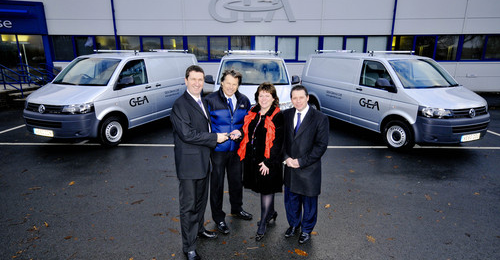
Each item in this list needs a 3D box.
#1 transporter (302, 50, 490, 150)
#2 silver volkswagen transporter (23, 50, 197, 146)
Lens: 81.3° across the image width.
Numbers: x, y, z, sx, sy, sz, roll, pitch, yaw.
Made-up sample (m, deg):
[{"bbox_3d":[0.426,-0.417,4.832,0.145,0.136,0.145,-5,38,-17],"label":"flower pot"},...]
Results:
[{"bbox_3d":[3.354,-0.998,7.623,2.000,2.060,4.890,-5,16,-20],"label":"transporter"},{"bbox_3d":[-3.264,-1.084,7.877,2.000,2.060,4.890,5,16,19],"label":"silver volkswagen transporter"}]

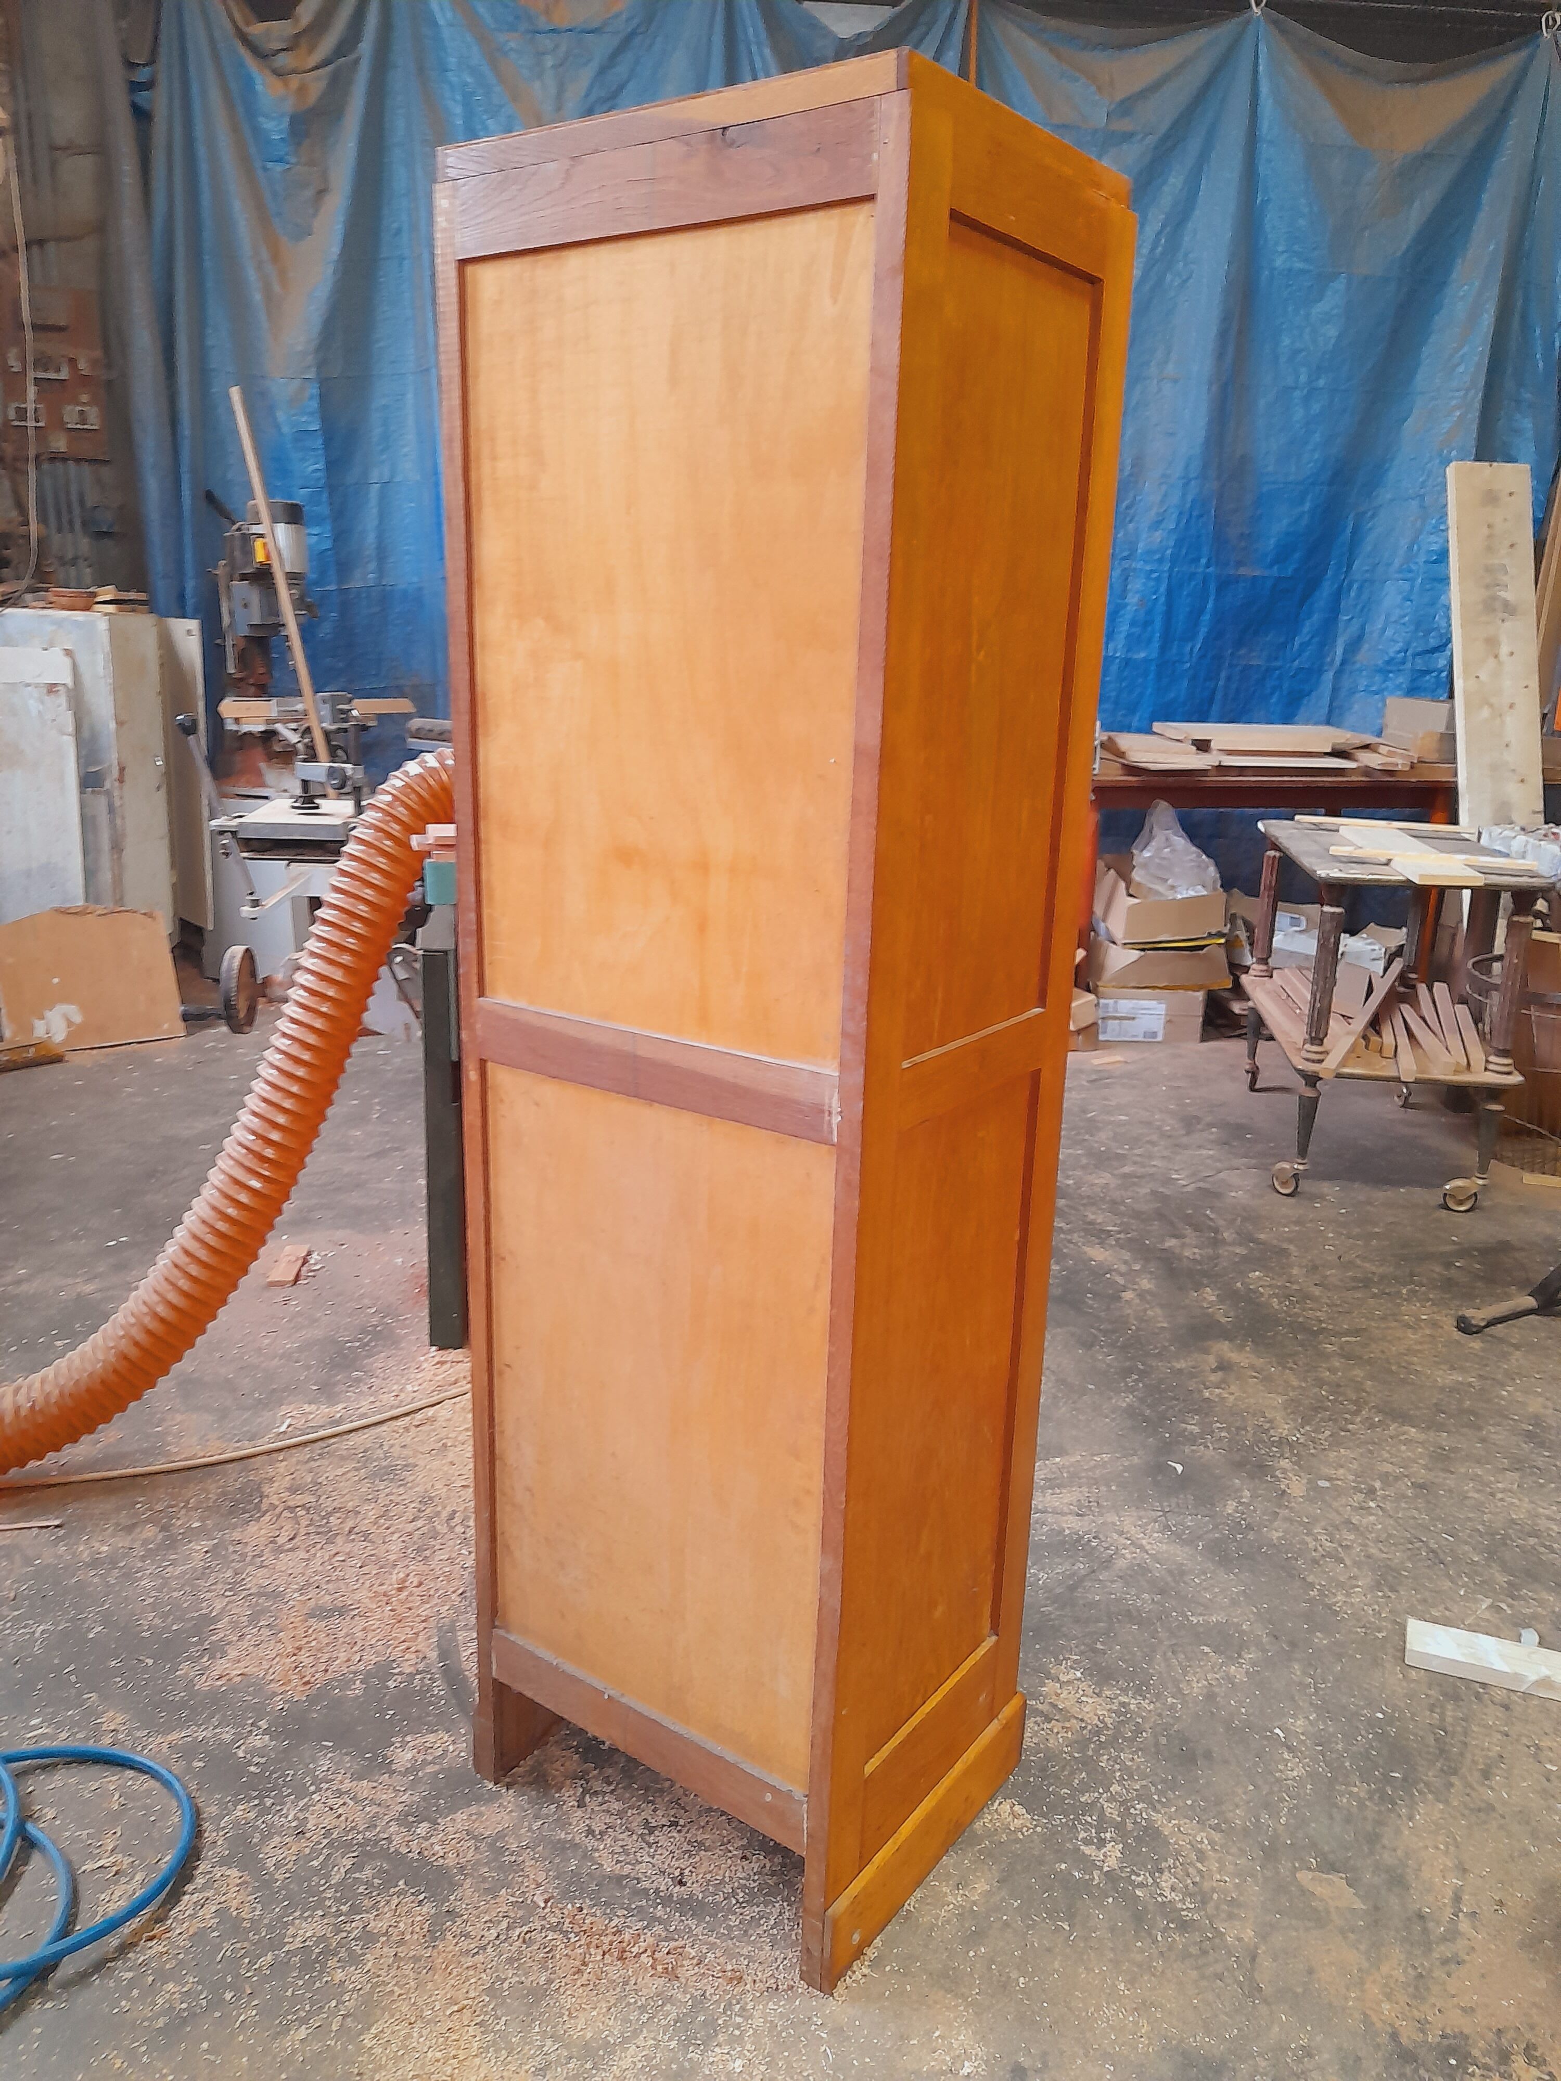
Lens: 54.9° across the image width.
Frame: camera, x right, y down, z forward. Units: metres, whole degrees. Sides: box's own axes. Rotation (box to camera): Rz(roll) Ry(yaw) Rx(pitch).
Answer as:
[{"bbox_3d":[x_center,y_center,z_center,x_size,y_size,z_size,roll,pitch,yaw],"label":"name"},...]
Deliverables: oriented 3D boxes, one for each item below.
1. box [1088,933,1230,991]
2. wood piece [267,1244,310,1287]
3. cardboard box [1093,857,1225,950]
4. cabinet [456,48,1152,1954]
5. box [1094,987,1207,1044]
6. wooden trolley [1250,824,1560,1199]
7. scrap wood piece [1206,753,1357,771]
[{"bbox_3d":[1.354,-0.303,5.445,0.482,0.158,0.288,0,16,-6],"label":"box"},{"bbox_3d":[-1.087,0.496,3.329,0.055,0.014,0.186,0,16,-7],"label":"wood piece"},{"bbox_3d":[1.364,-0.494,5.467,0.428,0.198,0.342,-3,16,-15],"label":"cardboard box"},{"bbox_3d":[-0.012,0.050,1.677,0.547,1.829,0.439,13,19,34],"label":"cabinet"},{"bbox_3d":[1.308,-0.132,5.482,0.374,0.194,0.324,1,16,-3],"label":"box"},{"bbox_3d":[1.647,-0.110,4.231,0.540,0.850,1.089,4,16,8],"label":"wooden trolley"},{"bbox_3d":[1.854,-1.035,5.593,0.513,0.018,0.216,1,16,-2],"label":"scrap wood piece"}]

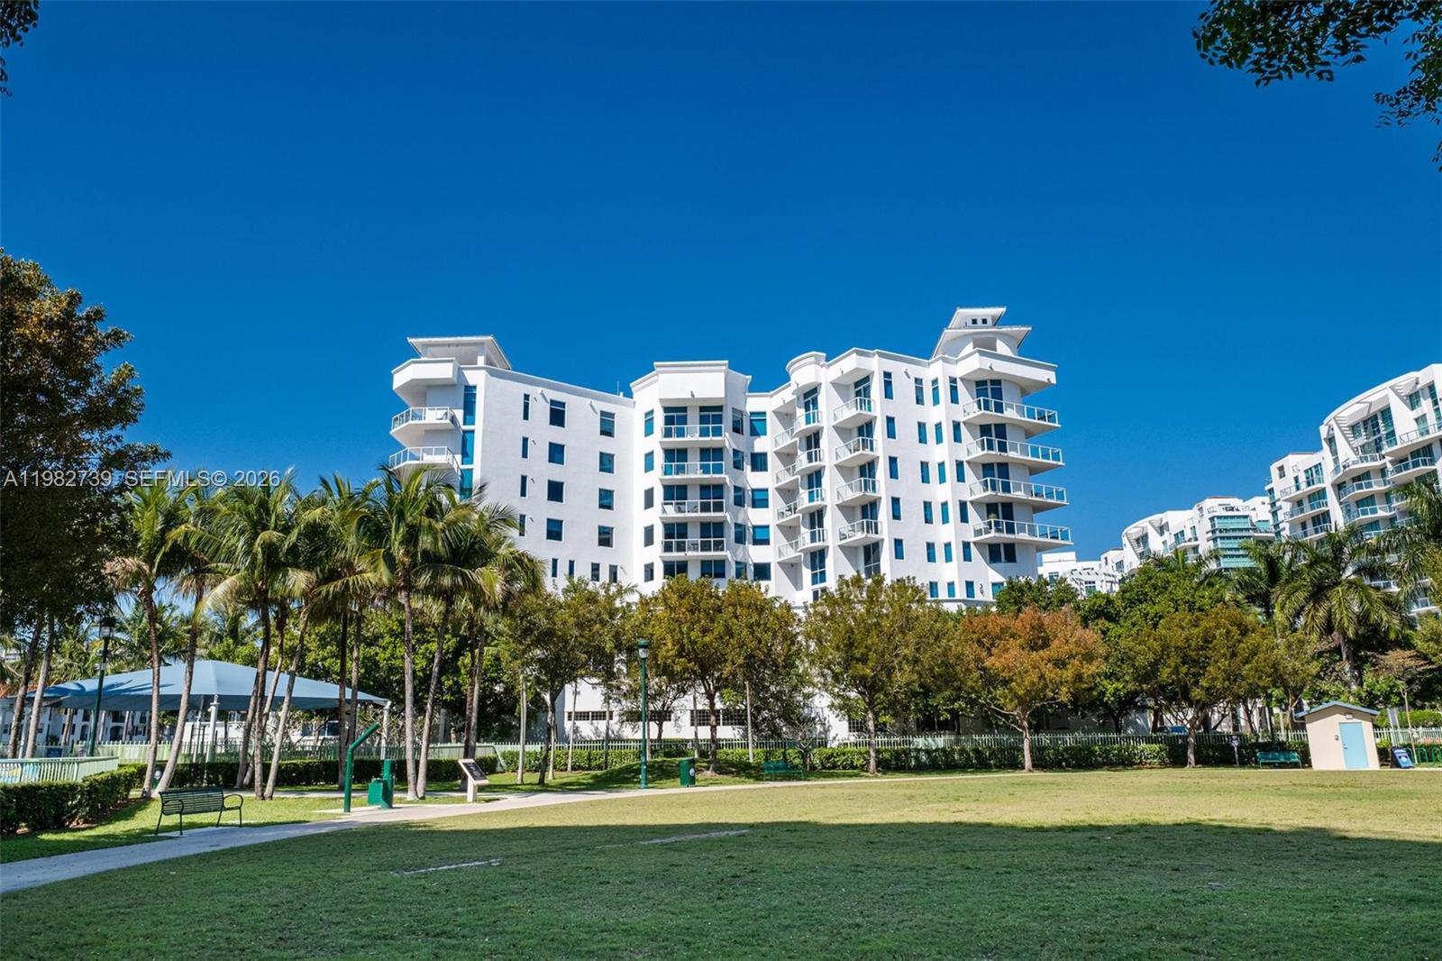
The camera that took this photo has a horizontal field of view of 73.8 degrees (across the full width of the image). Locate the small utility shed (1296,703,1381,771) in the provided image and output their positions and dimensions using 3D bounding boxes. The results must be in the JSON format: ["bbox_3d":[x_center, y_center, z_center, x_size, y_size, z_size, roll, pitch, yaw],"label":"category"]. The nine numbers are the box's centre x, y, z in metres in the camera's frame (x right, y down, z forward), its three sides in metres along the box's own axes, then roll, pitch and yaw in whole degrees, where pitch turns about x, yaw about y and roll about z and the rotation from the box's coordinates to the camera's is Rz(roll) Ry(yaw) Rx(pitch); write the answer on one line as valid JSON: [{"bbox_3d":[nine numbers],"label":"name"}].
[{"bbox_3d":[29.038,11.967,45.260,3.100,3.064,2.800,-9,-16,30],"label":"small utility shed"}]

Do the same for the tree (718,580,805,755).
[{"bbox_3d":[1.868,8.738,43.009,4.400,8.636,4.400,-1,-14,2],"label":"tree"}]

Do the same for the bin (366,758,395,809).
[{"bbox_3d":[-9.827,8.719,27.757,0.800,1.385,0.600,-4,-14,11],"label":"bin"}]

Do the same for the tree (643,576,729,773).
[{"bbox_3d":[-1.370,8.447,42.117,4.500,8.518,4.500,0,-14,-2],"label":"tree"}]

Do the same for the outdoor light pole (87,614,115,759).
[{"bbox_3d":[-21.113,7.538,32.531,0.480,5.991,0.480,-1,-14,0],"label":"outdoor light pole"}]

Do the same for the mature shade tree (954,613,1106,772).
[{"bbox_3d":[15.027,10.060,46.544,6.500,7.675,6.500,-5,-14,17],"label":"mature shade tree"}]

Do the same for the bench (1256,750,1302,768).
[{"bbox_3d":[26.729,13.341,46.076,1.850,0.850,0.650,-7,-15,23],"label":"bench"}]

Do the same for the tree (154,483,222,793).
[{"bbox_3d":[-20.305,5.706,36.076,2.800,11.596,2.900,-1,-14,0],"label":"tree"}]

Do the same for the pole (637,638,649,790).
[{"bbox_3d":[-2.950,8.792,36.469,0.460,5.565,0.460,-1,-14,0],"label":"pole"}]

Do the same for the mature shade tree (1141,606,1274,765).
[{"bbox_3d":[24.336,10.187,48.094,6.300,7.883,6.300,-7,-15,25],"label":"mature shade tree"}]

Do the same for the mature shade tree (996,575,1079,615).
[{"bbox_3d":[18.634,10.867,56.241,6.000,10.589,6.000,-5,-14,17],"label":"mature shade tree"}]

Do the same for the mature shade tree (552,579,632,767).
[{"bbox_3d":[-5.519,8.207,40.748,3.600,8.151,3.800,-1,-14,0],"label":"mature shade tree"}]

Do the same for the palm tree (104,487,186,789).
[{"bbox_3d":[-21.806,5.647,35.788,3.000,11.652,3.100,-1,-14,0],"label":"palm tree"}]

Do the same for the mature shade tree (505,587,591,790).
[{"bbox_3d":[-7.359,8.522,40.433,4.100,8.158,4.100,2,-14,-10],"label":"mature shade tree"}]

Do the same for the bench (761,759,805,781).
[{"bbox_3d":[2.744,12.600,41.782,0.620,0.835,1.830,-14,-19,42],"label":"bench"}]

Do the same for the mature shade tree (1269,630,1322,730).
[{"bbox_3d":[31.206,11.632,51.588,3.200,6.998,3.300,-1,-14,0],"label":"mature shade tree"}]

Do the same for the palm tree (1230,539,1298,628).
[{"bbox_3d":[34.183,10.322,59.116,4.600,13.636,4.600,-1,-14,0],"label":"palm tree"}]

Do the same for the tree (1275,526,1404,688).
[{"bbox_3d":[34.823,8.845,53.491,6.000,12.771,6.000,-9,-16,32],"label":"tree"}]

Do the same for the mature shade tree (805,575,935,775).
[{"bbox_3d":[7.127,9.120,45.694,6.200,9.295,6.200,-3,-14,8],"label":"mature shade tree"}]

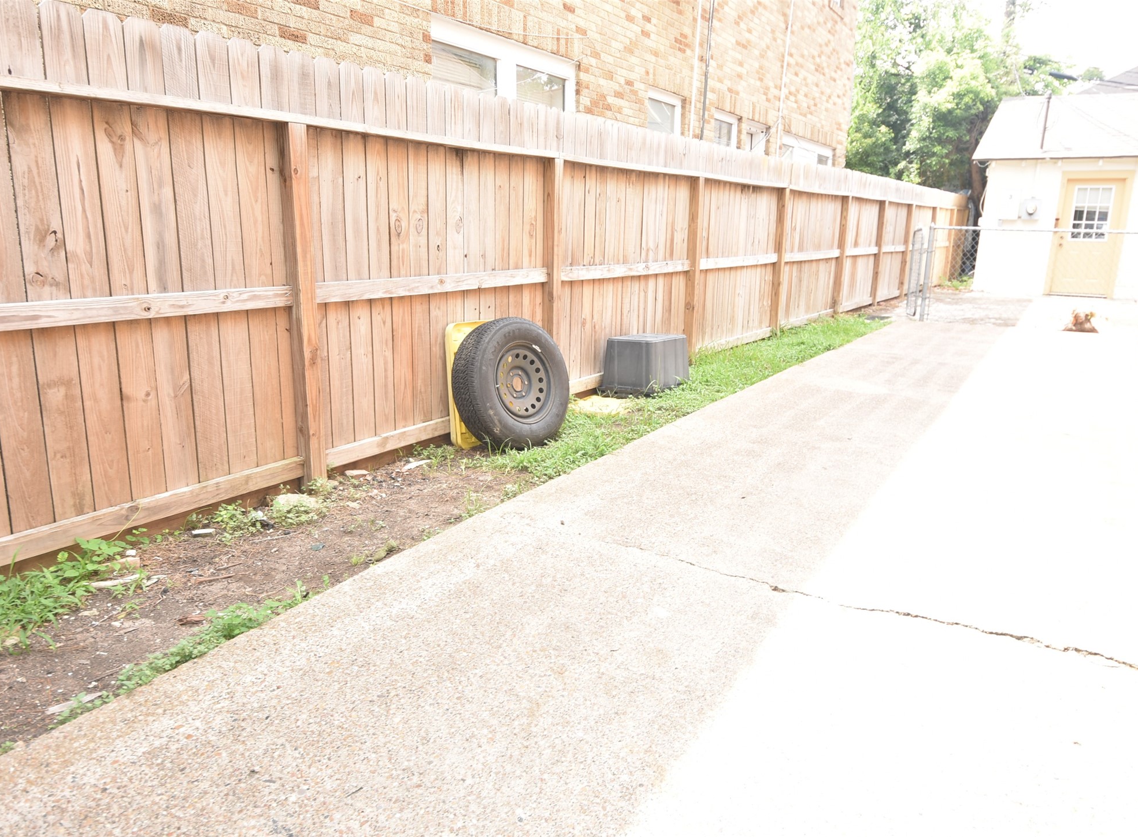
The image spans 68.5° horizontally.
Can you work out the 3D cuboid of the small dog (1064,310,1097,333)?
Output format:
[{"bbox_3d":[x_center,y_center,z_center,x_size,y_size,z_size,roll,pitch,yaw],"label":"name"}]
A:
[{"bbox_3d":[6.231,-1.204,10.182,0.310,0.270,0.420,14,18,42],"label":"small dog"}]

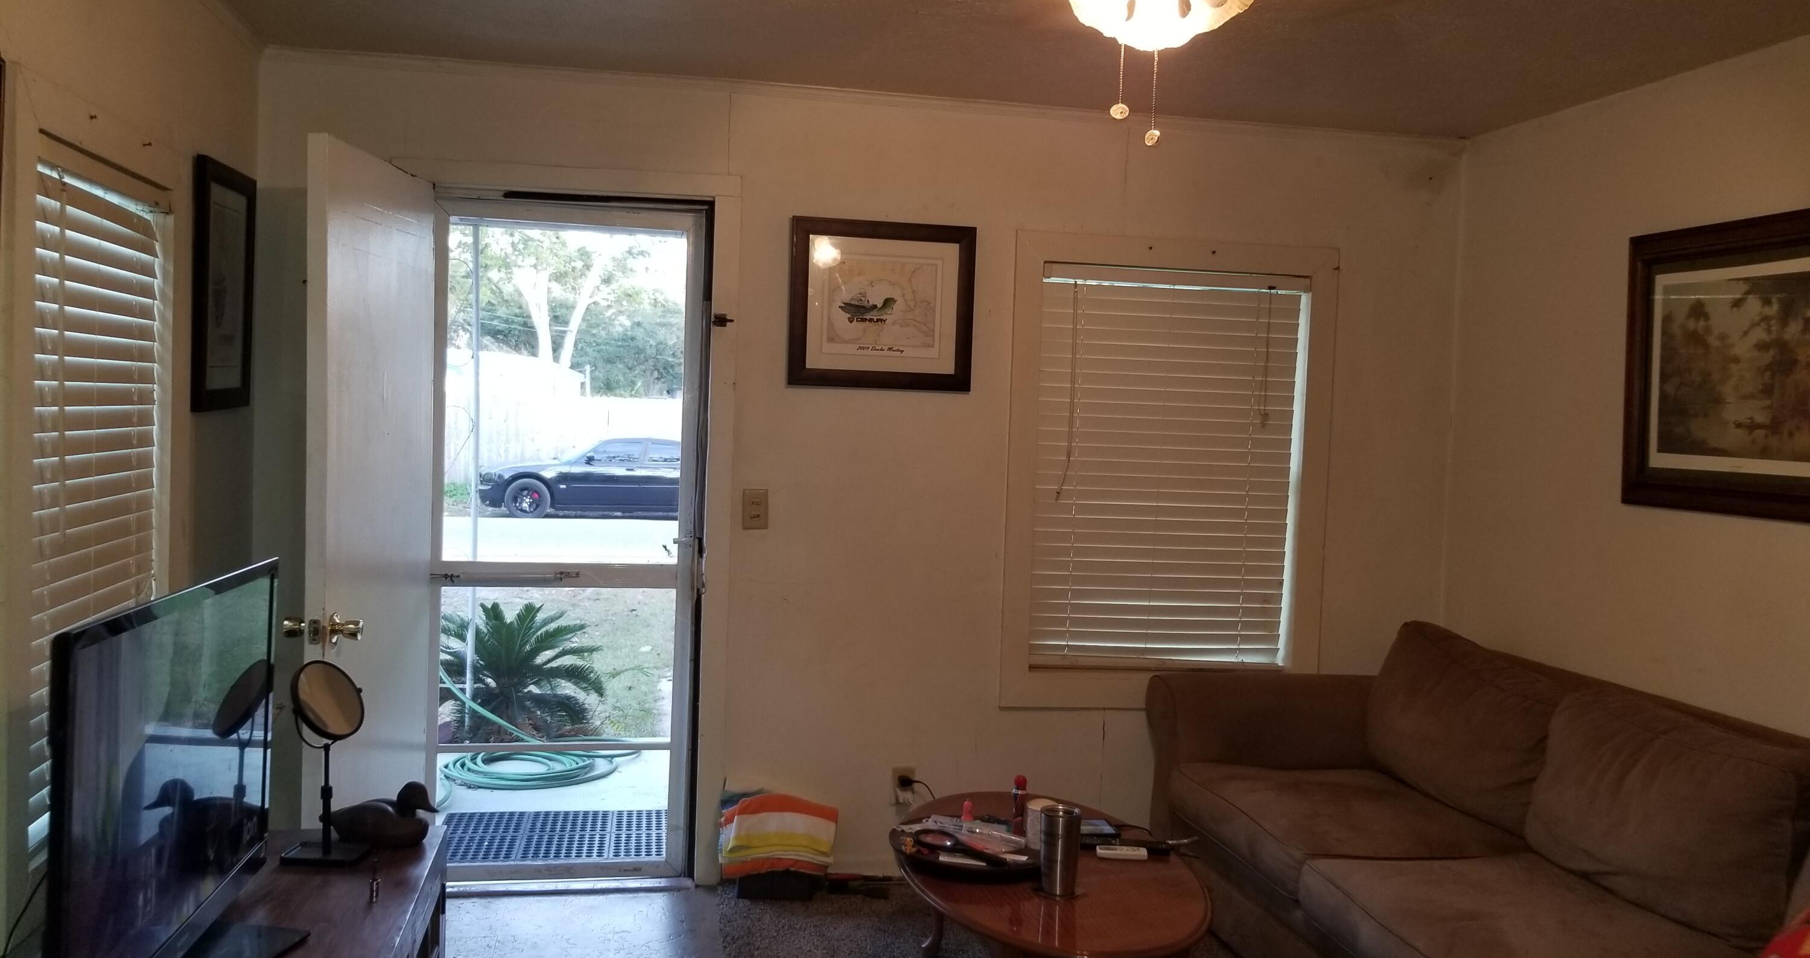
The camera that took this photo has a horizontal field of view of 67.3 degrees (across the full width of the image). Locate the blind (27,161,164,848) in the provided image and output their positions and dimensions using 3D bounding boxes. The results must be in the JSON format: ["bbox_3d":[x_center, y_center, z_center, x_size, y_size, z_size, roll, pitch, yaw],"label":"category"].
[{"bbox_3d":[-1.583,0.017,2.667,0.050,1.210,0.710,1,3,-12],"label":"blind"}]

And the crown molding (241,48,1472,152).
[{"bbox_3d":[0.054,-1.120,4.063,3.660,0.050,0.035,1,3,-12],"label":"crown molding"}]

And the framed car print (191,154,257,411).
[{"bbox_3d":[-1.669,-0.461,3.330,0.030,0.580,0.485,1,3,-12],"label":"framed car print"}]

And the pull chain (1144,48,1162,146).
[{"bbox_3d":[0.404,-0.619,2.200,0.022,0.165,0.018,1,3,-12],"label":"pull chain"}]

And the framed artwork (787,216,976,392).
[{"bbox_3d":[-0.064,-0.518,4.069,0.556,0.495,0.030,1,3,-12],"label":"framed artwork"}]

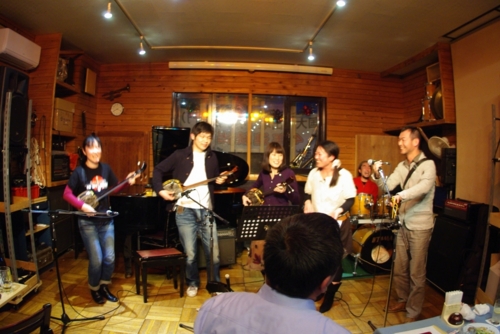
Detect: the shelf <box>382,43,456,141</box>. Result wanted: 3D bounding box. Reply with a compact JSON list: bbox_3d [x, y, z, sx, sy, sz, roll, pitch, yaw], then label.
[{"bbox_3d":[2.199,-0.958,4.710,0.330,0.950,1.600,1,3,-3],"label":"shelf"}]

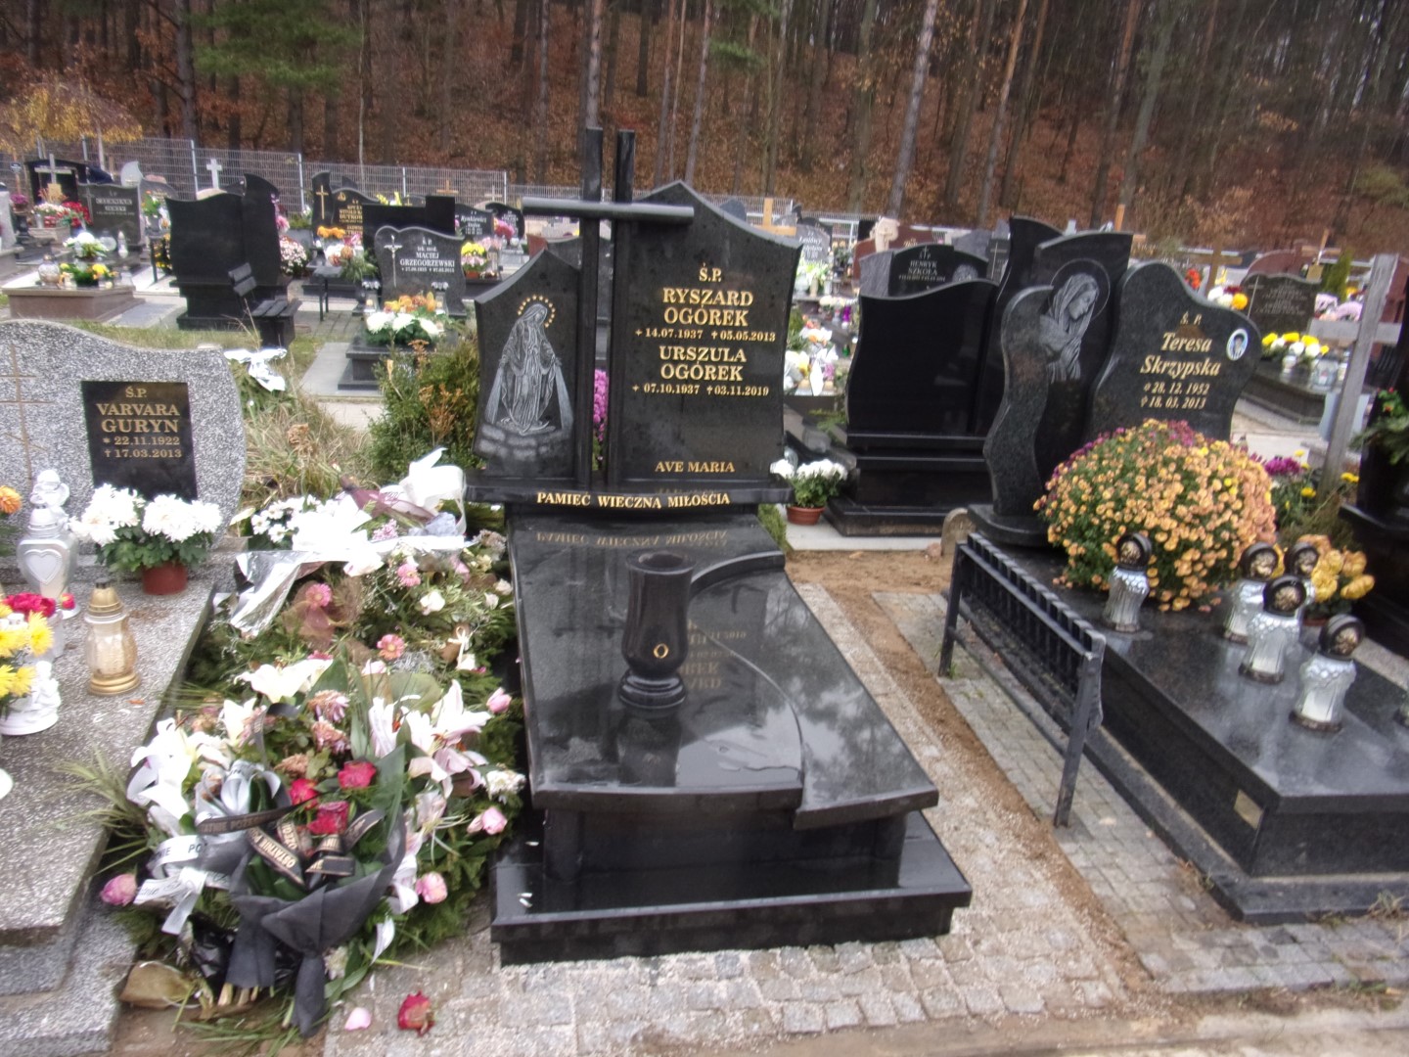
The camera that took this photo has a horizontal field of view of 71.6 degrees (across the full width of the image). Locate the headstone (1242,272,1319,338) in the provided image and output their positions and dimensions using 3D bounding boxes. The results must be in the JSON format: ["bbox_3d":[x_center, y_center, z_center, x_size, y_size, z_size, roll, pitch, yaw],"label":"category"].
[{"bbox_3d":[6.098,-2.318,10.400,0.806,0.797,0.096,3,18,-2],"label":"headstone"}]

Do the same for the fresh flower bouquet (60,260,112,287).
[{"bbox_3d":[-6.036,-2.492,9.532,0.400,0.240,0.300,-2,19,-19],"label":"fresh flower bouquet"}]

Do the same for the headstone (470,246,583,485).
[{"bbox_3d":[-0.606,-0.565,3.382,0.370,0.778,0.086,0,18,-12],"label":"headstone"}]

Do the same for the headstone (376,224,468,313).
[{"bbox_3d":[-2.465,-2.241,8.480,0.780,0.750,0.120,-1,19,-16],"label":"headstone"}]

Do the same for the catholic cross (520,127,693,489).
[{"bbox_3d":[-0.317,-0.677,3.141,0.534,1.133,0.120,0,19,-12],"label":"catholic cross"}]

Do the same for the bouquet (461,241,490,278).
[{"bbox_3d":[-2.879,-3.362,12.227,0.380,0.470,0.360,-1,19,-14],"label":"bouquet"}]

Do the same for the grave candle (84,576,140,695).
[{"bbox_3d":[-1.401,0.252,2.282,0.110,0.268,0.110,0,19,-12],"label":"grave candle"}]

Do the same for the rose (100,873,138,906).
[{"bbox_3d":[-1.052,0.649,1.756,0.060,0.057,0.060,0,19,-12],"label":"rose"}]

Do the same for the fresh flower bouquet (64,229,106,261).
[{"bbox_3d":[-6.859,-3.137,10.813,0.370,0.320,0.340,-2,19,-19],"label":"fresh flower bouquet"}]

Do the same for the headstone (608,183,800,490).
[{"bbox_3d":[-0.003,-0.676,3.474,0.653,1.027,0.096,0,18,-12],"label":"headstone"}]

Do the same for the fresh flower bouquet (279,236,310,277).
[{"bbox_3d":[-4.676,-3.088,11.095,0.420,0.450,0.400,-1,19,-14],"label":"fresh flower bouquet"}]

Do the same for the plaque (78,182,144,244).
[{"bbox_3d":[-7.382,-3.896,12.155,0.700,0.740,0.120,-2,19,-19],"label":"plaque"}]

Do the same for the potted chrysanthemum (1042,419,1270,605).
[{"bbox_3d":[1.502,-0.049,3.283,0.735,0.630,0.735,2,18,-7],"label":"potted chrysanthemum"}]

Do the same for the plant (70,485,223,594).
[{"bbox_3d":[-1.807,0.036,3.178,0.436,0.355,0.370,0,18,-12],"label":"plant"}]

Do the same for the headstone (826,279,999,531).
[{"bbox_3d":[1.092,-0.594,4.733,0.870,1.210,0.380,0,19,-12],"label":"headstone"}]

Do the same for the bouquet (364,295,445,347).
[{"bbox_3d":[-2.334,-1.610,7.615,0.607,0.373,0.455,0,18,-12],"label":"bouquet"}]

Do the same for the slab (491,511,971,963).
[{"bbox_3d":[-0.084,0.426,2.900,1.056,0.442,1.805,0,18,-12],"label":"slab"}]

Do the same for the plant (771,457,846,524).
[{"bbox_3d":[0.523,-0.191,4.912,0.378,0.332,0.340,0,18,-12],"label":"plant"}]

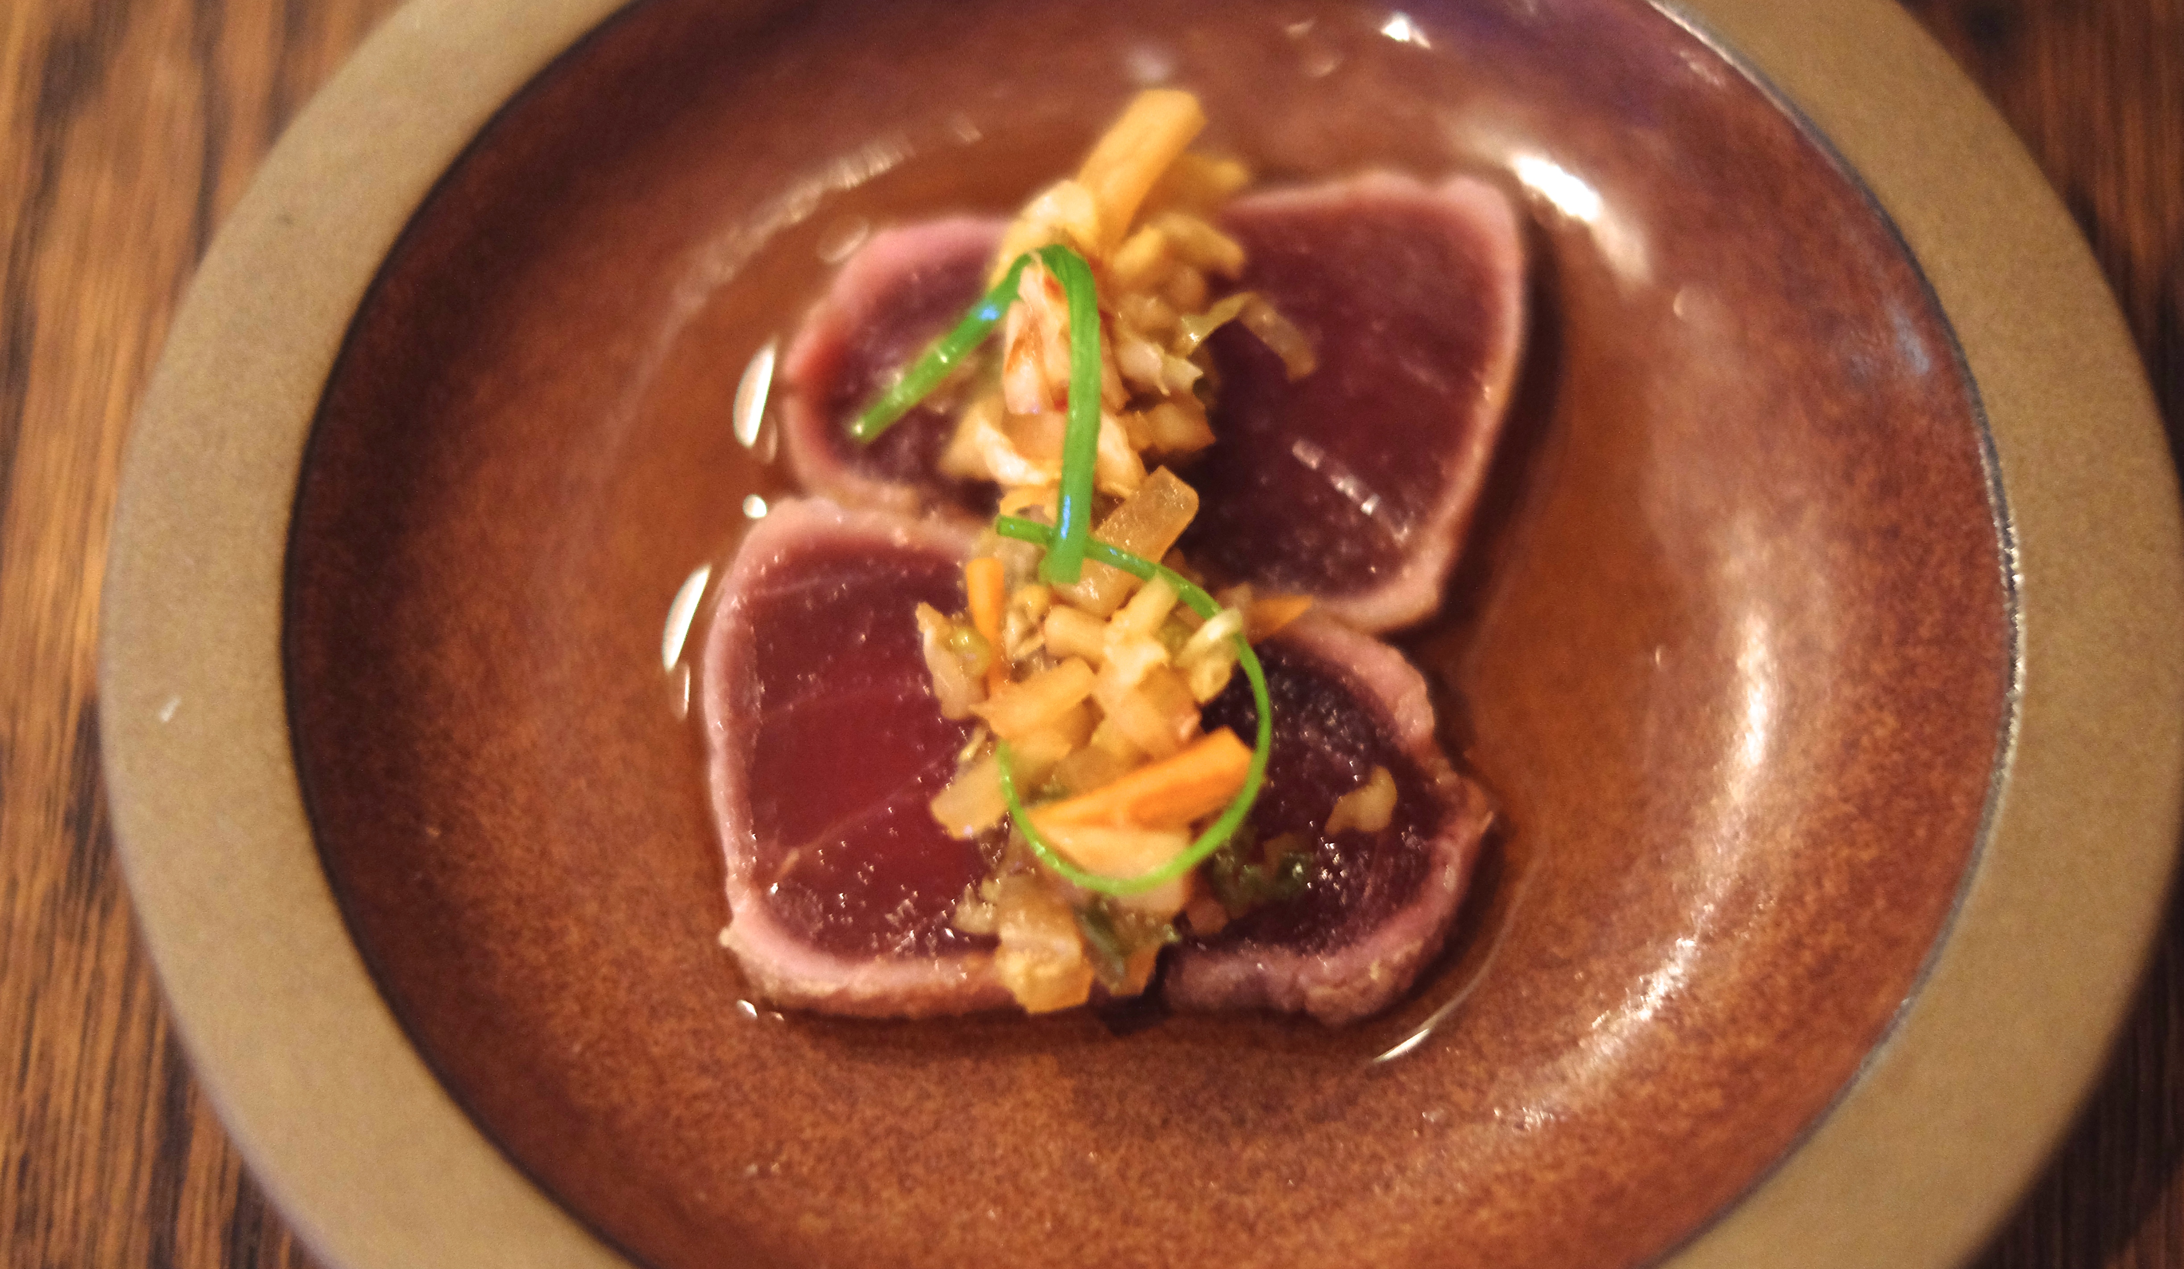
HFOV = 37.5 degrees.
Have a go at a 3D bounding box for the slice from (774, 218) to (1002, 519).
[{"bbox_3d":[-0.020,-0.031,0.379,0.031,0.011,0.035,0,66,0],"label":"slice"}]

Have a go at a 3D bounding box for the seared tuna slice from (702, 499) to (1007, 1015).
[{"bbox_3d":[-0.021,0.013,0.358,0.040,0.013,0.057,0,66,0],"label":"seared tuna slice"}]

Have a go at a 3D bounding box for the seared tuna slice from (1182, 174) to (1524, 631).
[{"bbox_3d":[0.026,-0.028,0.377,0.045,0.012,0.054,0,66,0],"label":"seared tuna slice"}]

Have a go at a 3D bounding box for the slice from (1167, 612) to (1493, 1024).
[{"bbox_3d":[0.024,0.020,0.355,0.038,0.013,0.044,0,66,0],"label":"slice"}]

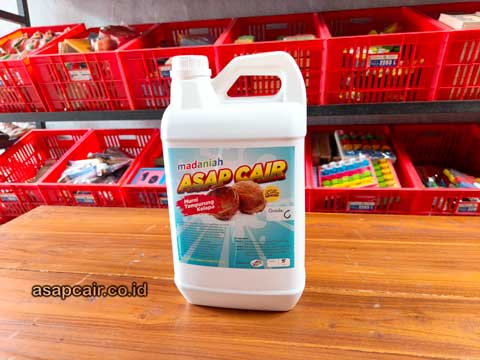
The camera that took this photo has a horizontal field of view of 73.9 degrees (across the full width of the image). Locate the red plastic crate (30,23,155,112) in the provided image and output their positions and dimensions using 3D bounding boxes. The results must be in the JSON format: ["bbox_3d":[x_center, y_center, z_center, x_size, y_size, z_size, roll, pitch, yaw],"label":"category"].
[{"bbox_3d":[-0.609,-0.524,1.487,0.380,0.251,0.491,0,37,9],"label":"red plastic crate"}]

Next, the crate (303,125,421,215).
[{"bbox_3d":[0.482,-0.014,1.415,0.380,0.251,0.491,0,37,9],"label":"crate"}]

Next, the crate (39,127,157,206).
[{"bbox_3d":[-0.633,-0.021,1.590,0.380,0.251,0.491,0,37,9],"label":"crate"}]

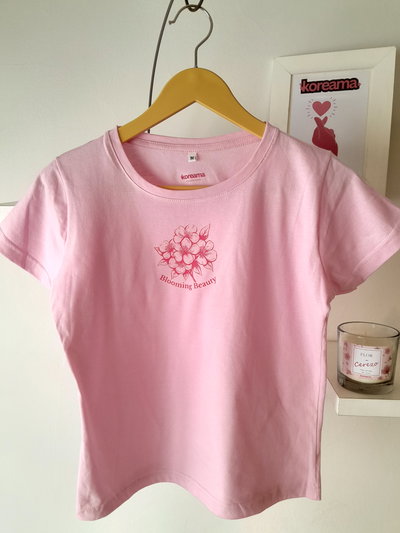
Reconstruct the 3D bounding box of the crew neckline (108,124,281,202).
[{"bbox_3d":[-0.010,-0.144,0.555,0.237,0.108,0.045,1,7,3],"label":"crew neckline"}]

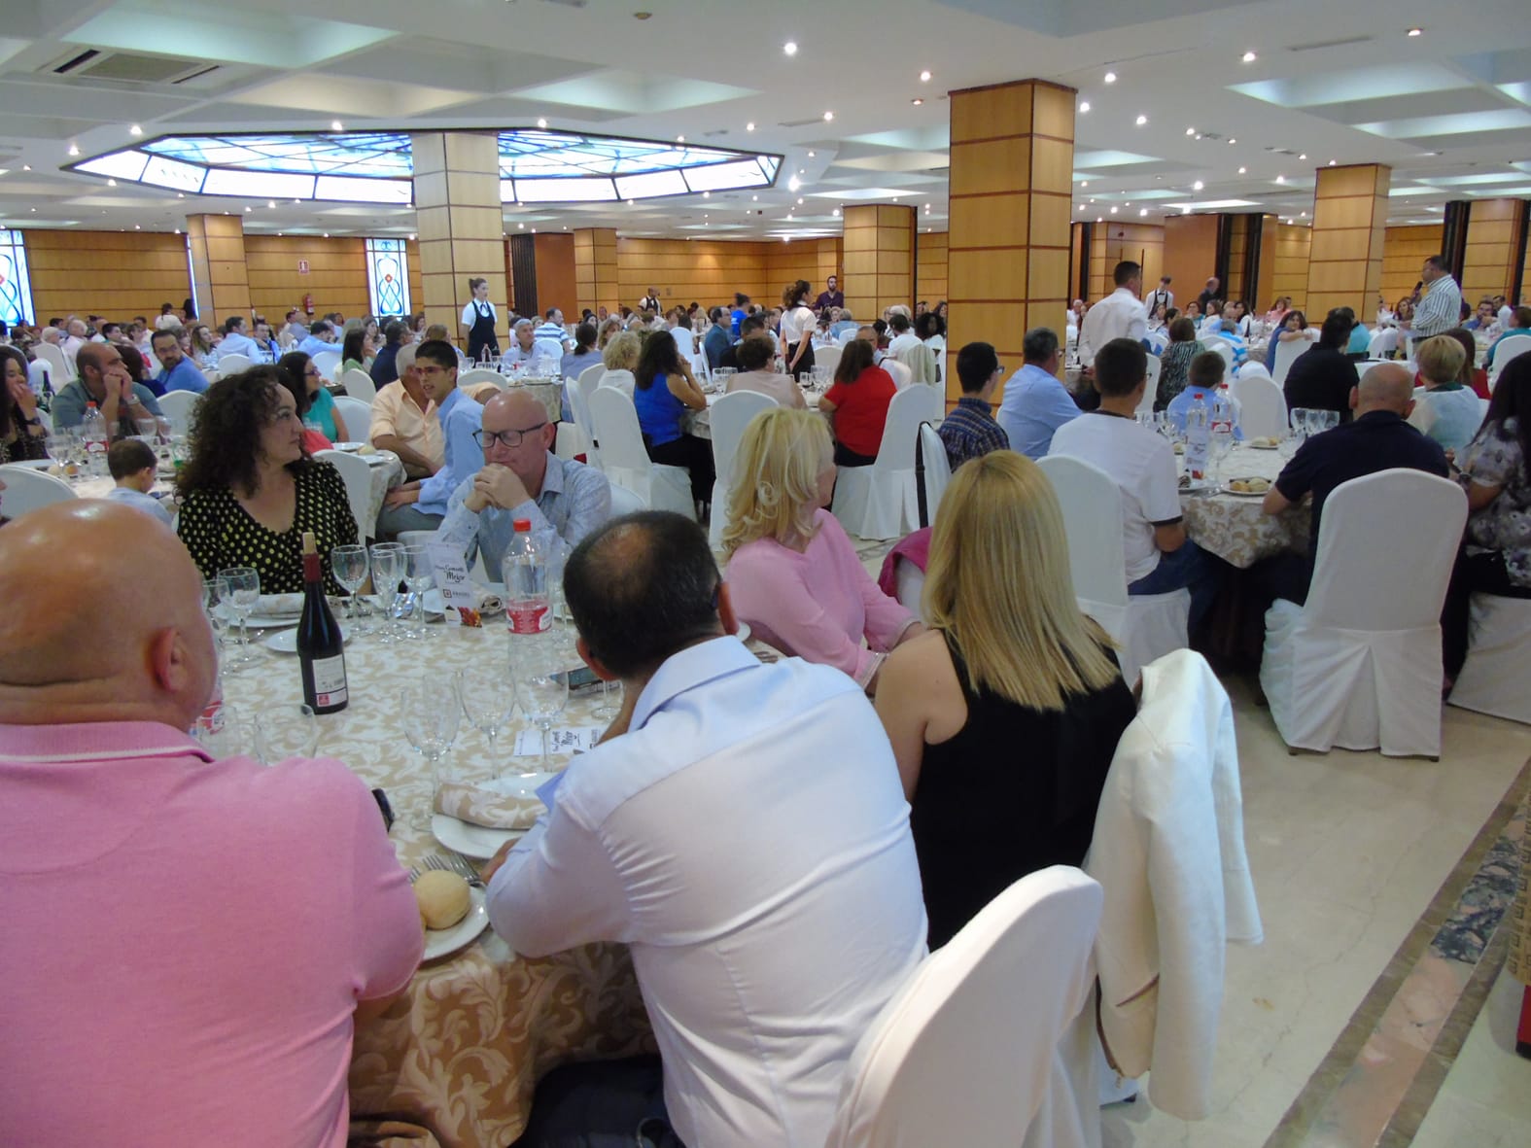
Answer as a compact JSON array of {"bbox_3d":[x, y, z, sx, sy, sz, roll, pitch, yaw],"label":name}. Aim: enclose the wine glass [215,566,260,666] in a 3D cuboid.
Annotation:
[{"bbox_3d":[-1.109,0.093,2.349,0.088,0.198,0.088,-1,14,0],"label":"wine glass"}]

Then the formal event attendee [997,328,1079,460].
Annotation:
[{"bbox_3d":[1.667,-0.745,6.311,0.800,1.282,0.500,-6,15,-17],"label":"formal event attendee"}]

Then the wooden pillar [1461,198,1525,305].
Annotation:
[{"bbox_3d":[15.509,-6.399,23.762,0.780,3.070,0.780,13,20,42],"label":"wooden pillar"}]

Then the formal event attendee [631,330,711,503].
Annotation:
[{"bbox_3d":[-0.539,-0.993,7.426,0.460,1.282,0.780,13,20,43],"label":"formal event attendee"}]

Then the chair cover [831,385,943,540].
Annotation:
[{"bbox_3d":[0.764,-0.760,7.195,0.470,0.960,0.550,-10,17,-33],"label":"chair cover"}]

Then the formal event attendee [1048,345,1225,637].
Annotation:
[{"bbox_3d":[1.461,-0.270,4.417,0.770,1.314,0.500,-14,19,-40],"label":"formal event attendee"}]

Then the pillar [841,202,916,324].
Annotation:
[{"bbox_3d":[1.867,-4.636,18.525,0.670,2.896,0.883,12,19,41],"label":"pillar"}]

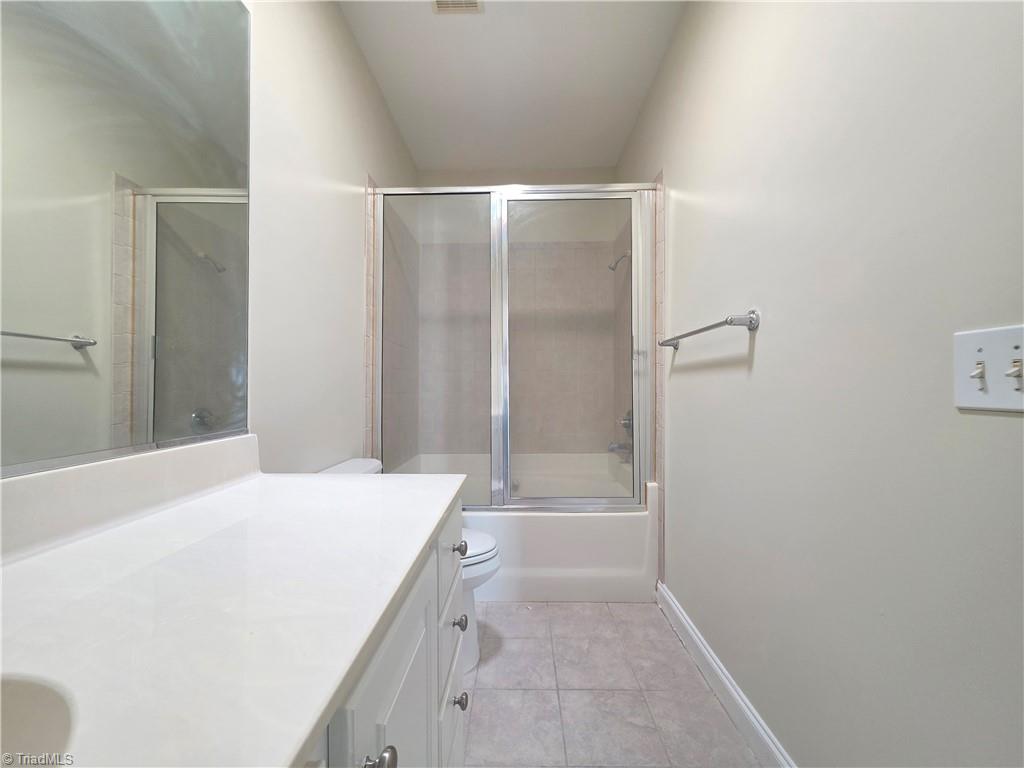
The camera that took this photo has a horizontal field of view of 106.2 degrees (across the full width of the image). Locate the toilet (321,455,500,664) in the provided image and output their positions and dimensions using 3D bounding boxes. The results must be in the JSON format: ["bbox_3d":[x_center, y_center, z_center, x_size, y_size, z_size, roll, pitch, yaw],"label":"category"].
[{"bbox_3d":[-0.384,0.750,1.582,0.690,0.790,0.430,0,-1,1],"label":"toilet"}]

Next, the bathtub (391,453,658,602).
[{"bbox_3d":[0.034,0.847,2.447,1.490,0.610,0.870,0,-1,1],"label":"bathtub"}]

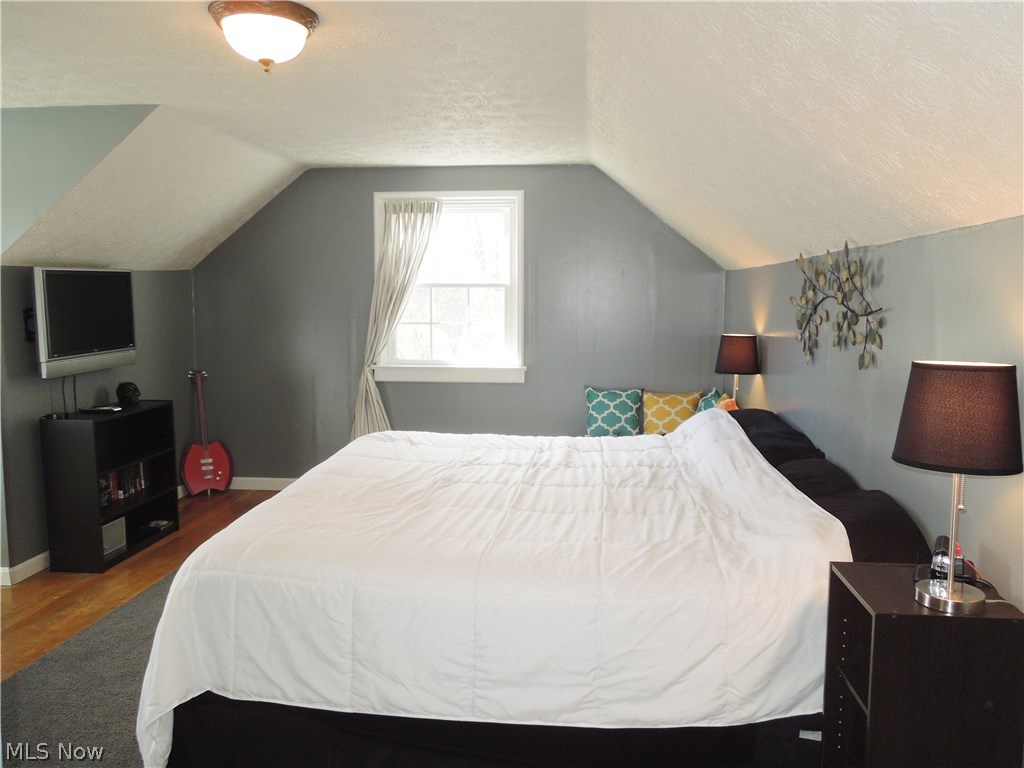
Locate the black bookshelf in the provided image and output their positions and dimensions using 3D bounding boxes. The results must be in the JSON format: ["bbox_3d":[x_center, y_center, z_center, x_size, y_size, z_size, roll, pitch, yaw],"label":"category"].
[{"bbox_3d":[-2.175,0.529,4.058,0.299,0.783,0.701,1,7,5],"label":"black bookshelf"}]

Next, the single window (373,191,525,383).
[{"bbox_3d":[-0.433,-0.656,5.085,1.042,1.300,0.120,1,7,5],"label":"single window"}]

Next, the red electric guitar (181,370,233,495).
[{"bbox_3d":[-2.143,0.346,5.197,0.361,0.896,0.075,-5,-1,-25],"label":"red electric guitar"}]

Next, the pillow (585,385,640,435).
[{"bbox_3d":[0.676,0.202,4.865,0.368,0.364,0.130,1,-5,5],"label":"pillow"}]

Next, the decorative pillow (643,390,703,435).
[{"bbox_3d":[1.049,0.210,4.846,0.389,0.368,0.130,1,-5,5],"label":"decorative pillow"}]

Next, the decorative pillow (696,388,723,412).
[{"bbox_3d":[1.267,0.230,4.716,0.130,0.368,0.361,14,-3,-36],"label":"decorative pillow"}]

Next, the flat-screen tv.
[{"bbox_3d":[-2.209,-0.333,3.852,0.085,0.521,0.716,1,7,5],"label":"flat-screen tv"}]

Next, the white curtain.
[{"bbox_3d":[-0.786,-0.277,5.070,0.632,1.946,0.120,1,7,5],"label":"white curtain"}]

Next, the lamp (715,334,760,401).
[{"bbox_3d":[1.170,-0.004,3.841,0.227,0.496,0.227,1,7,5],"label":"lamp"}]

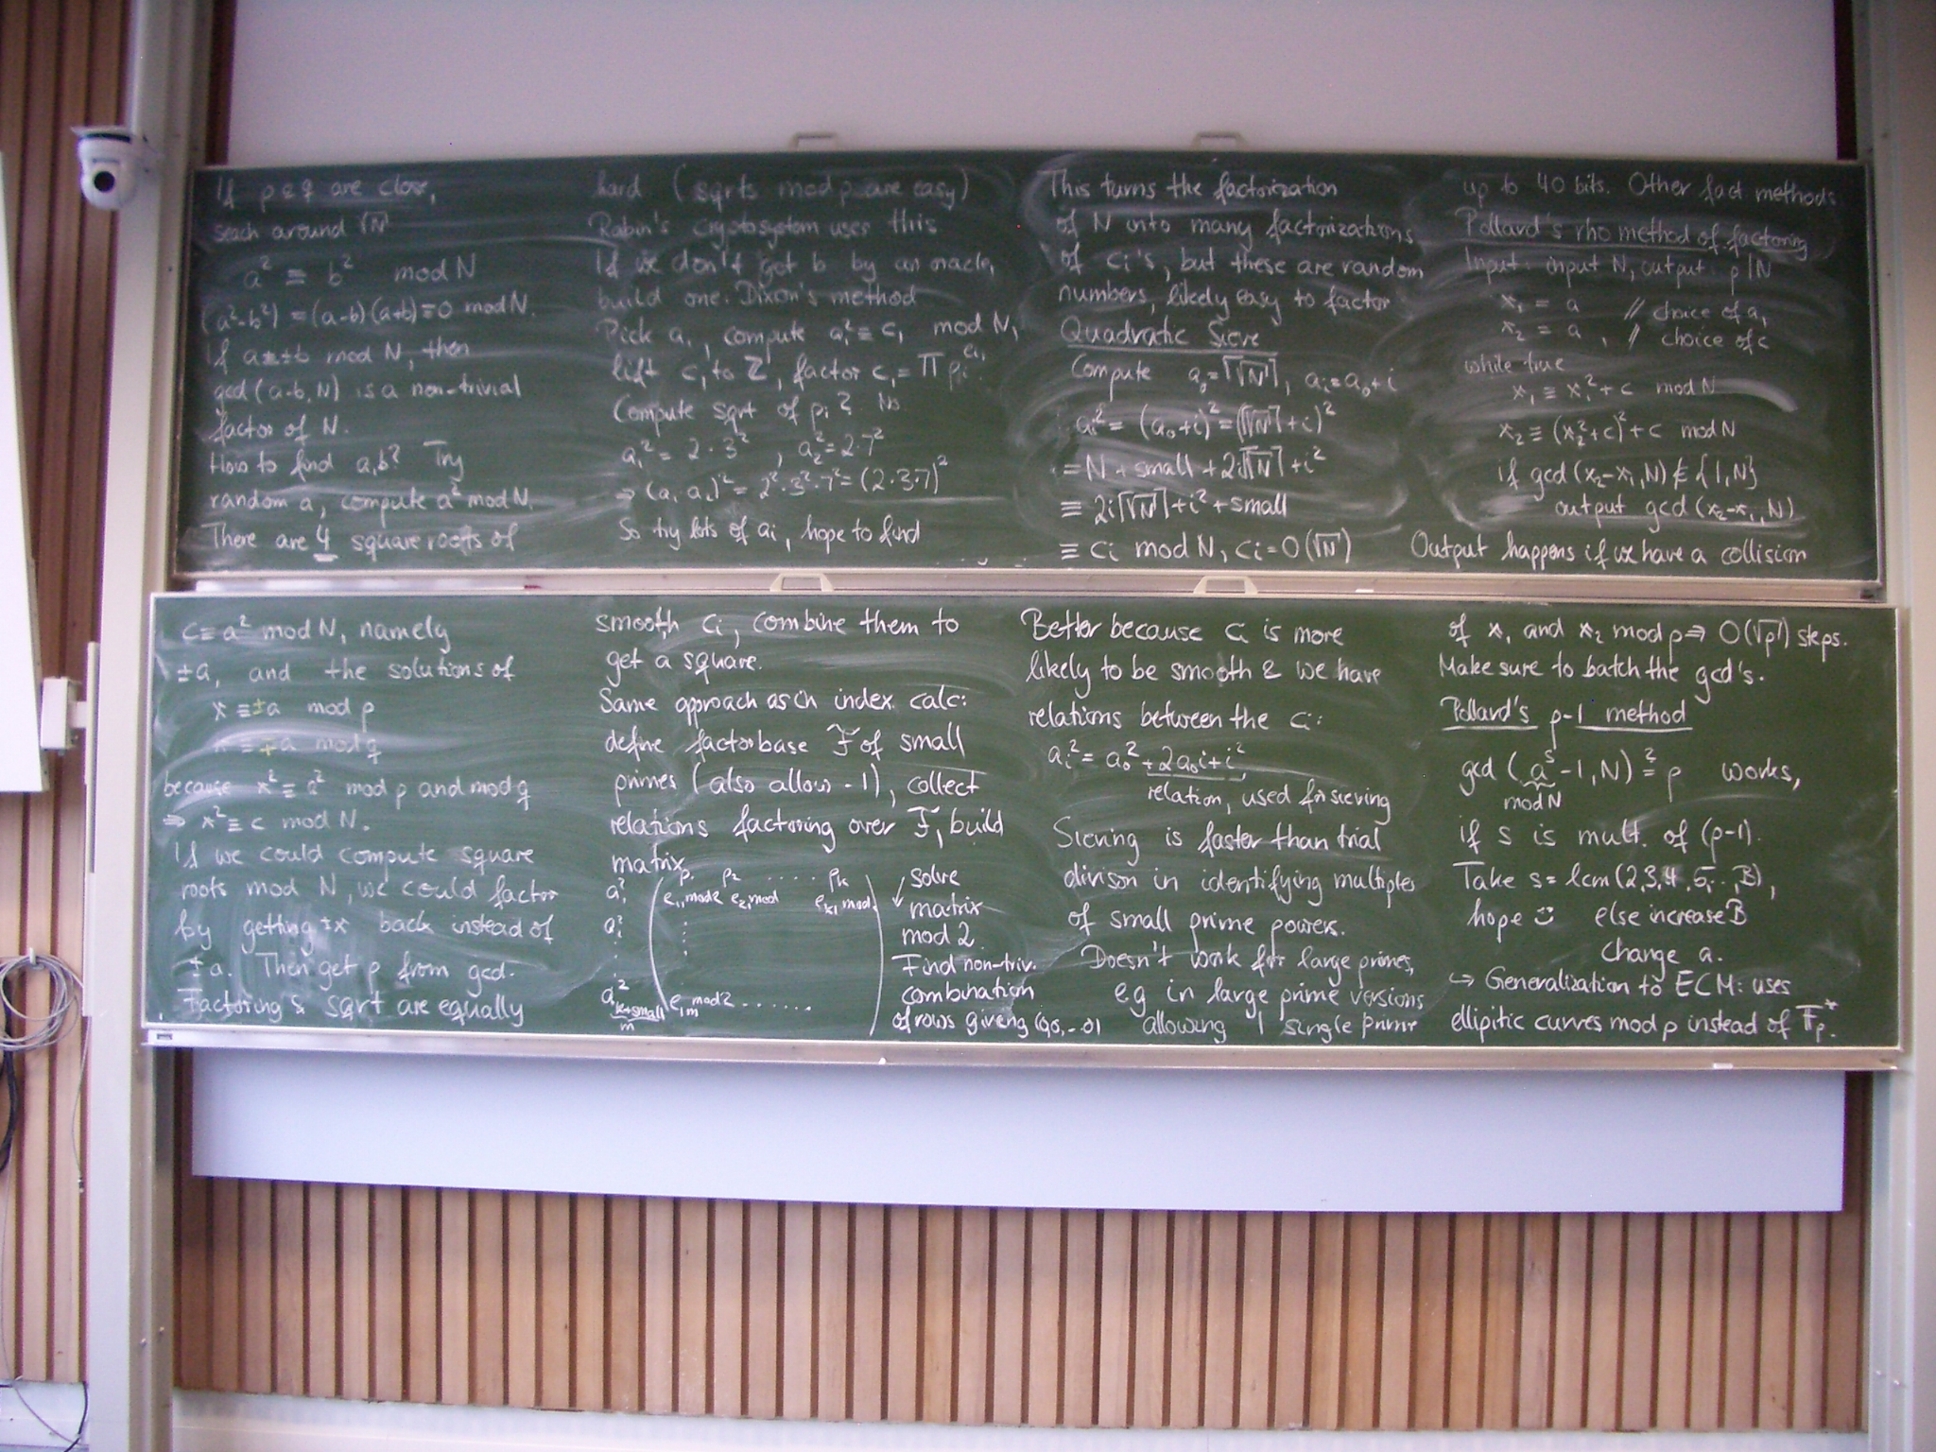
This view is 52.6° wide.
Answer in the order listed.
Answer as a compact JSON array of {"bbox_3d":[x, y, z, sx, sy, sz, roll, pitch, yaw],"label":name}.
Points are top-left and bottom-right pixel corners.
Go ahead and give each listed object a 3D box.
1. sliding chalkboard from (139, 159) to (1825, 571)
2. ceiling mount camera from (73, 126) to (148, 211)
[{"bbox_3d":[0.112,-0.842,4.570,3.950,1.000,0.050,0,-3,2],"label":"sliding chalkboard"},{"bbox_3d":[-1.895,-1.233,4.330,0.140,0.160,0.155,1,-3,-13],"label":"ceiling mount camera"}]

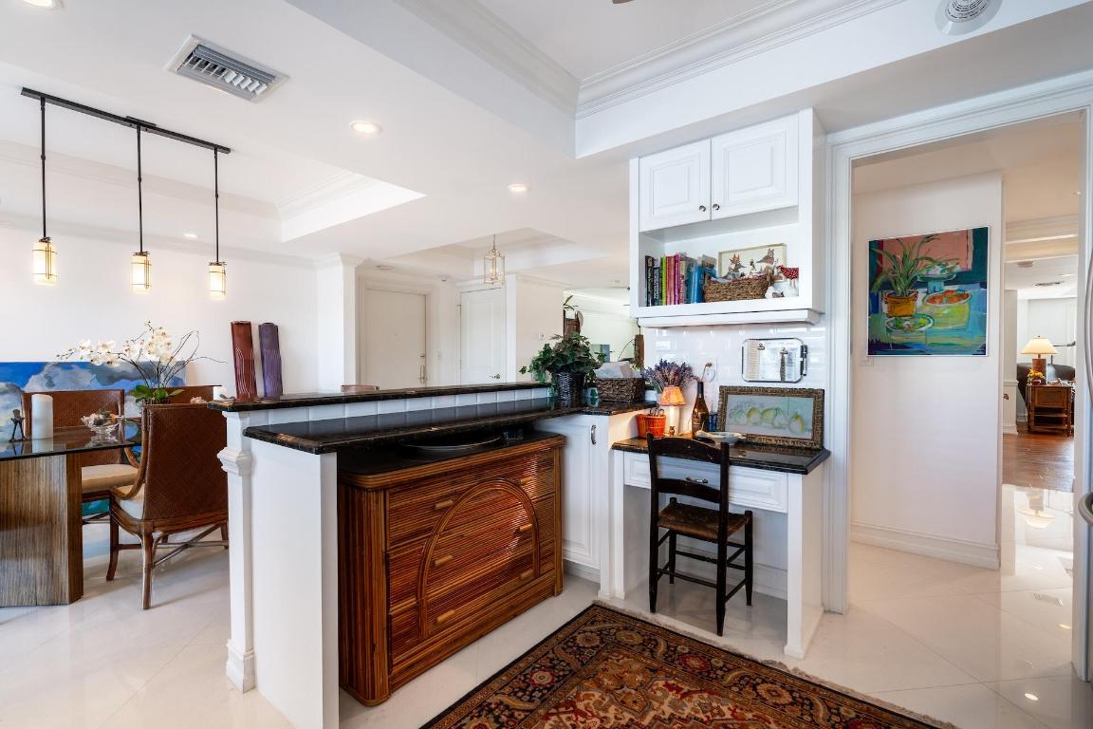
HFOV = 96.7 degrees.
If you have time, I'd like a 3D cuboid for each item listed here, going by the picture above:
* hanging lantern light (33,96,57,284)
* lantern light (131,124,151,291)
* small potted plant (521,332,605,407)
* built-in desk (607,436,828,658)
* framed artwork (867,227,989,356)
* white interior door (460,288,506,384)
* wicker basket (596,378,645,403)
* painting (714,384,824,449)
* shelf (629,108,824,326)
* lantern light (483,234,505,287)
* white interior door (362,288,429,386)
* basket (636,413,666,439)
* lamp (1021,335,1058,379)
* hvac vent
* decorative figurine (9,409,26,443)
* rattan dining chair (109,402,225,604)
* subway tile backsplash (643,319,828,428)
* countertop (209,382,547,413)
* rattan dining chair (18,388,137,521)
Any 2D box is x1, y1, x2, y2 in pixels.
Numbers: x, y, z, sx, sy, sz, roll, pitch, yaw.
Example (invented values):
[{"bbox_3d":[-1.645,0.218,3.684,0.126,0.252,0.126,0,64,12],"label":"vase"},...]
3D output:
[{"bbox_3d":[-2.435,-0.839,2.354,0.090,0.910,0.090,1,1,39],"label":"hanging lantern light"},{"bbox_3d":[-2.293,-0.869,2.748,0.090,0.925,0.087,0,1,38],"label":"lantern light"},{"bbox_3d":[0.088,0.029,2.500,0.420,0.386,0.370,0,1,0],"label":"small potted plant"},{"bbox_3d":[0.813,0.763,2.306,0.853,0.744,0.511,1,1,39],"label":"built-in desk"},{"bbox_3d":[2.265,-0.412,2.902,0.572,0.733,0.030,0,1,38],"label":"framed artwork"},{"bbox_3d":[-0.774,0.108,5.967,0.760,2.035,0.045,0,1,38],"label":"white interior door"},{"bbox_3d":[0.438,0.146,2.824,0.226,0.134,0.175,1,1,39],"label":"wicker basket"},{"bbox_3d":[1.098,0.255,2.403,0.478,0.276,0.030,1,-9,39],"label":"painting"},{"bbox_3d":[0.884,-0.641,2.442,0.860,0.885,0.345,0,1,38],"label":"shelf"},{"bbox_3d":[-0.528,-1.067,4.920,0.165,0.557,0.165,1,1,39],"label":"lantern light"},{"bbox_3d":[-1.882,0.106,6.152,0.050,2.040,0.900,0,1,38],"label":"white interior door"},{"bbox_3d":[0.570,0.334,2.630,0.150,0.135,0.135,0,1,11],"label":"basket"},{"bbox_3d":[7.501,-0.072,7.400,0.390,0.744,0.390,1,1,39],"label":"lamp"},{"bbox_3d":[-1.173,-1.060,1.791,0.300,0.025,0.304,0,1,38],"label":"hvac vent"},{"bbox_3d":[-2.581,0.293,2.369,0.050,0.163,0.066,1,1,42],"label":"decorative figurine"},{"bbox_3d":[-1.956,0.674,2.674,0.640,0.980,0.580,0,1,38],"label":"rattan dining chair"},{"bbox_3d":[0.936,0.086,2.529,0.944,0.612,0.025,1,1,39],"label":"subway tile backsplash"},{"bbox_3d":[-0.567,0.141,2.506,0.225,0.039,1.975,0,1,38],"label":"countertop"},{"bbox_3d":[-2.899,0.671,3.089,0.640,0.980,0.580,0,1,38],"label":"rattan dining chair"}]

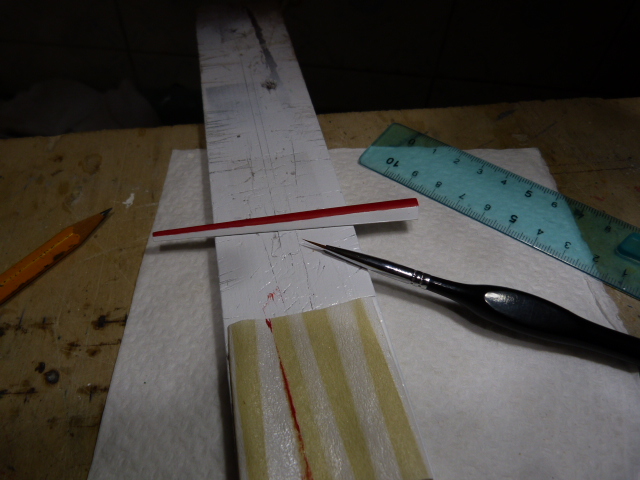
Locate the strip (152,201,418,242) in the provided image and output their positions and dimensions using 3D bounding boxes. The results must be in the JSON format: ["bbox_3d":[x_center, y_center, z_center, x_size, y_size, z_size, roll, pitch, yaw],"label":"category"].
[{"bbox_3d":[-0.010,-0.007,0.149,0.086,0.006,0.004,-5,53,-7],"label":"strip"}]

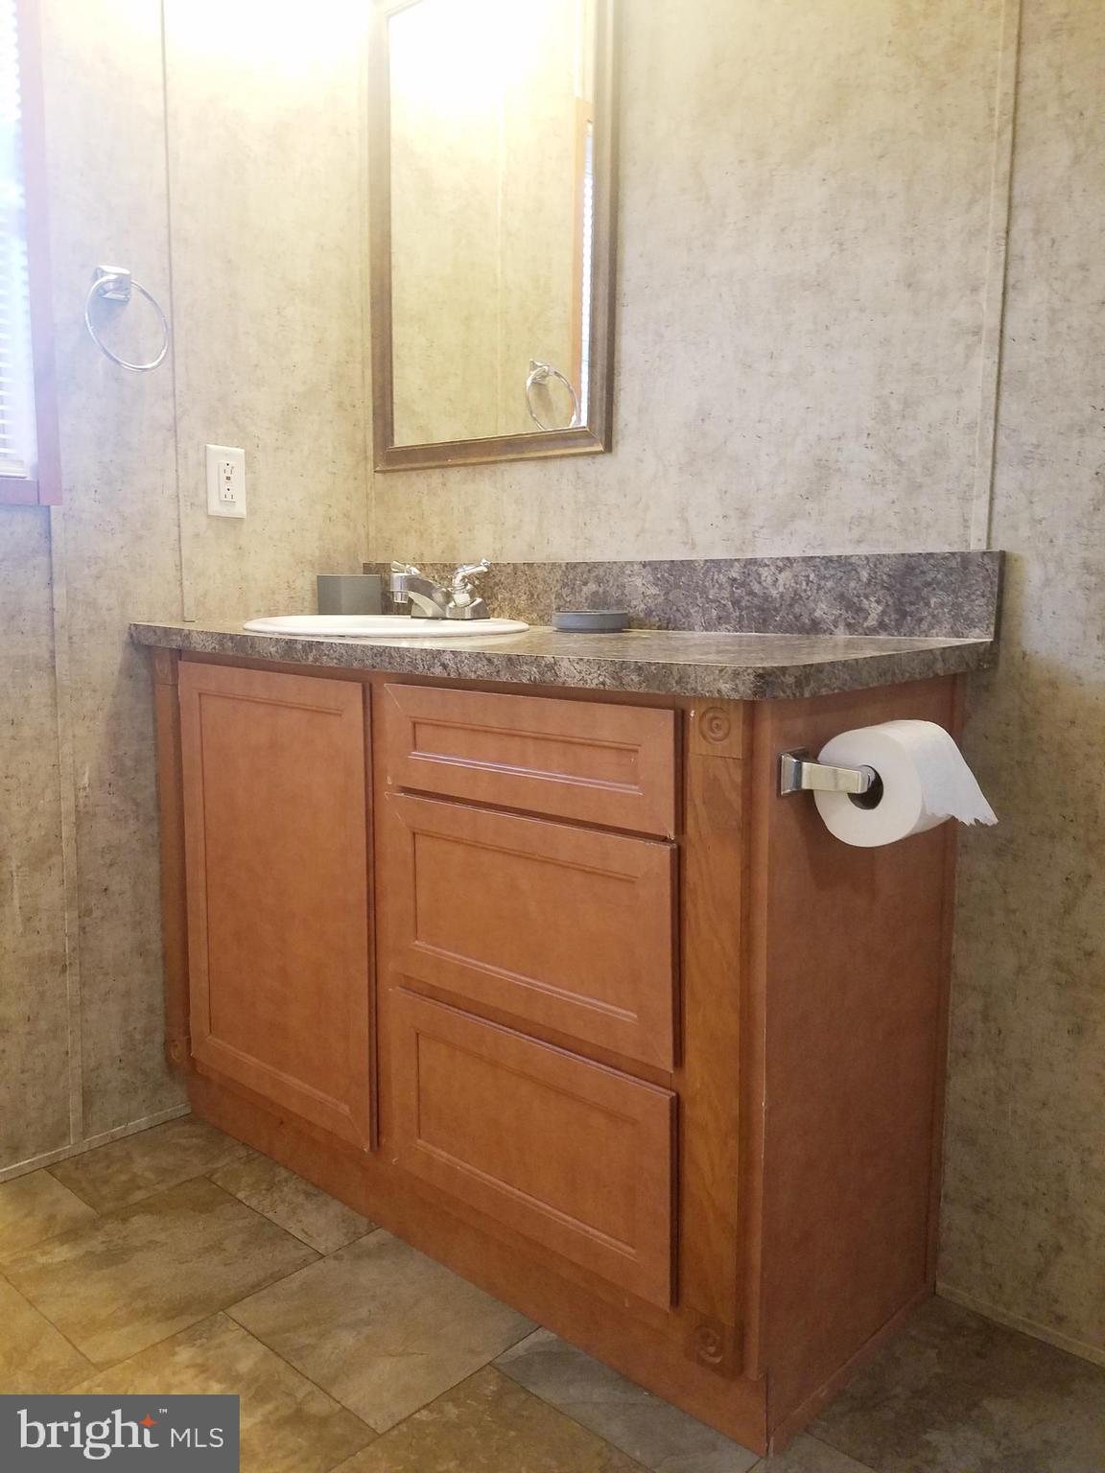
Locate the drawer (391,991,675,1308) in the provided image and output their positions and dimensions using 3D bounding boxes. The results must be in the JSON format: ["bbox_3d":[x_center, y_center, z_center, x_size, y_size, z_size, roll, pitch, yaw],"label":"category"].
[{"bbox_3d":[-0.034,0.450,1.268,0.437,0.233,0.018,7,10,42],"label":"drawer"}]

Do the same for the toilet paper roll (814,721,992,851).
[{"bbox_3d":[0.332,0.044,1.039,0.132,0.111,0.110,7,10,42],"label":"toilet paper roll"}]

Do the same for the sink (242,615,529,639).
[{"bbox_3d":[-0.254,-0.100,1.682,0.468,0.160,0.393,7,10,42],"label":"sink"}]

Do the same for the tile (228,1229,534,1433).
[{"bbox_3d":[-0.193,0.714,1.374,0.304,0.010,0.295,7,10,42],"label":"tile"}]

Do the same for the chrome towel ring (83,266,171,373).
[{"bbox_3d":[-0.636,-0.616,1.634,0.072,0.146,0.127,7,10,42],"label":"chrome towel ring"}]

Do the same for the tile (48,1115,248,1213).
[{"bbox_3d":[-0.611,0.665,1.738,0.202,0.010,0.285,7,10,42],"label":"tile"}]

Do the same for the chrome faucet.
[{"bbox_3d":[-0.192,-0.230,1.734,0.214,0.093,0.145,7,10,42],"label":"chrome faucet"}]

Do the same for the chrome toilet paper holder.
[{"bbox_3d":[0.301,0.032,1.061,0.089,0.041,0.181,7,10,42],"label":"chrome toilet paper holder"}]

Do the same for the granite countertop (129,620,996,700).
[{"bbox_3d":[-0.075,-0.123,1.506,1.164,0.039,0.461,7,10,42],"label":"granite countertop"}]

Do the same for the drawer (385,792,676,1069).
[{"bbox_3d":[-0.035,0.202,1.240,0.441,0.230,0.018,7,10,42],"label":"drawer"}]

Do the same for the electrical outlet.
[{"bbox_3d":[-0.534,-0.419,1.822,0.008,0.113,0.070,7,10,42],"label":"electrical outlet"}]

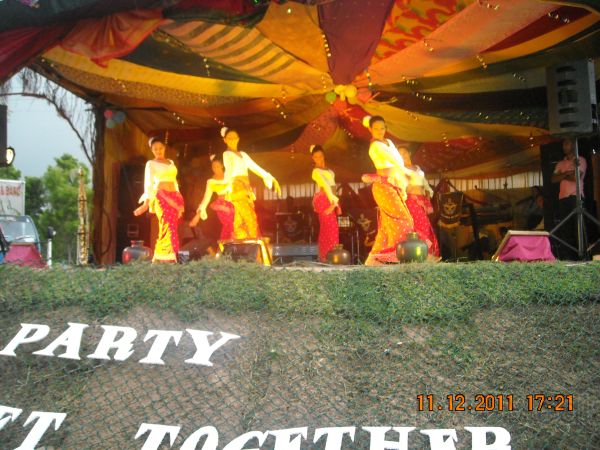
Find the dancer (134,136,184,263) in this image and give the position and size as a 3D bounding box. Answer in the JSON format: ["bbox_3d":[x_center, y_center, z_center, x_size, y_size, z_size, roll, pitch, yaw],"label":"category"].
[{"bbox_3d":[-1.724,-0.303,7.500,0.600,1.580,0.450,-1,-2,-12],"label":"dancer"}]

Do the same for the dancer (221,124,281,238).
[{"bbox_3d":[-0.583,-0.335,7.000,0.620,1.580,0.450,-1,-2,-23],"label":"dancer"}]

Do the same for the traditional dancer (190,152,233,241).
[{"bbox_3d":[-1.276,-0.258,8.950,0.620,1.570,0.500,-2,-2,-6],"label":"traditional dancer"}]

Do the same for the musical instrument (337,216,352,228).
[{"bbox_3d":[0.719,-0.040,9.800,0.270,0.200,0.220,-2,-2,0],"label":"musical instrument"}]

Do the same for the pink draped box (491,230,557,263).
[{"bbox_3d":[2.420,0.239,6.600,0.580,0.350,0.440,-1,-2,-25],"label":"pink draped box"}]

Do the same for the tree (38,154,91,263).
[{"bbox_3d":[-7.697,-0.181,20.000,1.800,4.000,1.800,-2,-2,0],"label":"tree"}]

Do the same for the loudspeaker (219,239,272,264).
[{"bbox_3d":[-0.605,0.300,6.500,0.530,0.310,0.400,-2,-2,6],"label":"loudspeaker"}]

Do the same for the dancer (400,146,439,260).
[{"bbox_3d":[1.728,-0.308,8.700,0.480,1.550,0.420,-1,-2,-20],"label":"dancer"}]

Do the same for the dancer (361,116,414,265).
[{"bbox_3d":[0.937,-0.370,6.500,0.460,1.570,0.460,0,-2,-37],"label":"dancer"}]

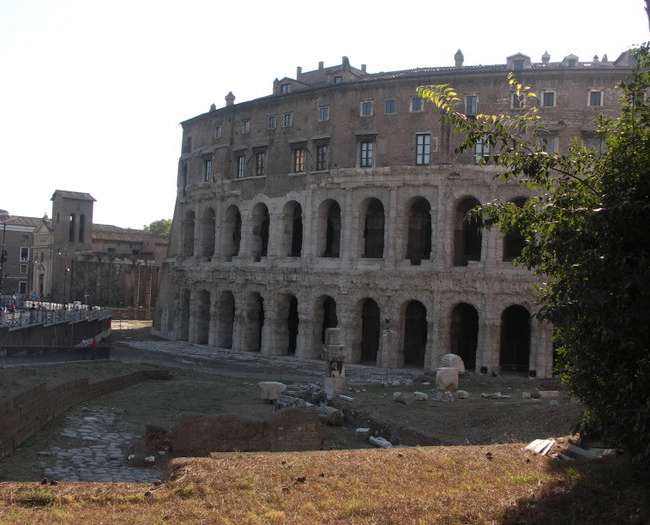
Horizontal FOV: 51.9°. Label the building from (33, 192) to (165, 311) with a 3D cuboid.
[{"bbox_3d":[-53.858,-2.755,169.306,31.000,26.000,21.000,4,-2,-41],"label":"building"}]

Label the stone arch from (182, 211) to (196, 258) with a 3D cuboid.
[{"bbox_3d":[-17.173,-3.812,89.050,1.600,6.382,2.823,3,-2,-37],"label":"stone arch"}]

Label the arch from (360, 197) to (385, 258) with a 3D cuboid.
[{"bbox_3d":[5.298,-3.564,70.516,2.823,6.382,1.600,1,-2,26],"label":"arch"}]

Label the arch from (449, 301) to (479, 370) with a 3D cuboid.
[{"bbox_3d":[13.815,7.341,66.287,2.920,6.721,1.600,2,-3,18],"label":"arch"}]

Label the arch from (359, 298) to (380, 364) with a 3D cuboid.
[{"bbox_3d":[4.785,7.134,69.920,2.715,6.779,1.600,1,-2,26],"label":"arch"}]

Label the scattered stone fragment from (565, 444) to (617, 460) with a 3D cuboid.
[{"bbox_3d":[3.319,2.337,8.307,0.640,0.130,0.280,2,-2,9],"label":"scattered stone fragment"}]

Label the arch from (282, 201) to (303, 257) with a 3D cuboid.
[{"bbox_3d":[-3.087,-3.598,73.168,2.750,6.150,1.500,1,-2,35],"label":"arch"}]

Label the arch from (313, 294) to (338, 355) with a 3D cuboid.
[{"bbox_3d":[0.402,6.999,72.299,2.920,6.721,1.600,1,-3,31],"label":"arch"}]

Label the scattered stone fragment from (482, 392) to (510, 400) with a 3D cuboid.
[{"bbox_3d":[13.173,10.305,51.731,2.000,0.450,0.900,2,-2,0],"label":"scattered stone fragment"}]

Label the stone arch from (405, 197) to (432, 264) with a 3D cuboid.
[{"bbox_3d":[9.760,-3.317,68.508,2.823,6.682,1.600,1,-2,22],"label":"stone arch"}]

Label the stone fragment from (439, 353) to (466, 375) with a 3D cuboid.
[{"bbox_3d":[11.356,8.899,59.207,1.900,1.750,1.300,3,-2,-25],"label":"stone fragment"}]

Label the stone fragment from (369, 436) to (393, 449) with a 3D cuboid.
[{"bbox_3d":[2.909,9.228,34.293,0.500,0.330,1.450,3,-2,-35],"label":"stone fragment"}]

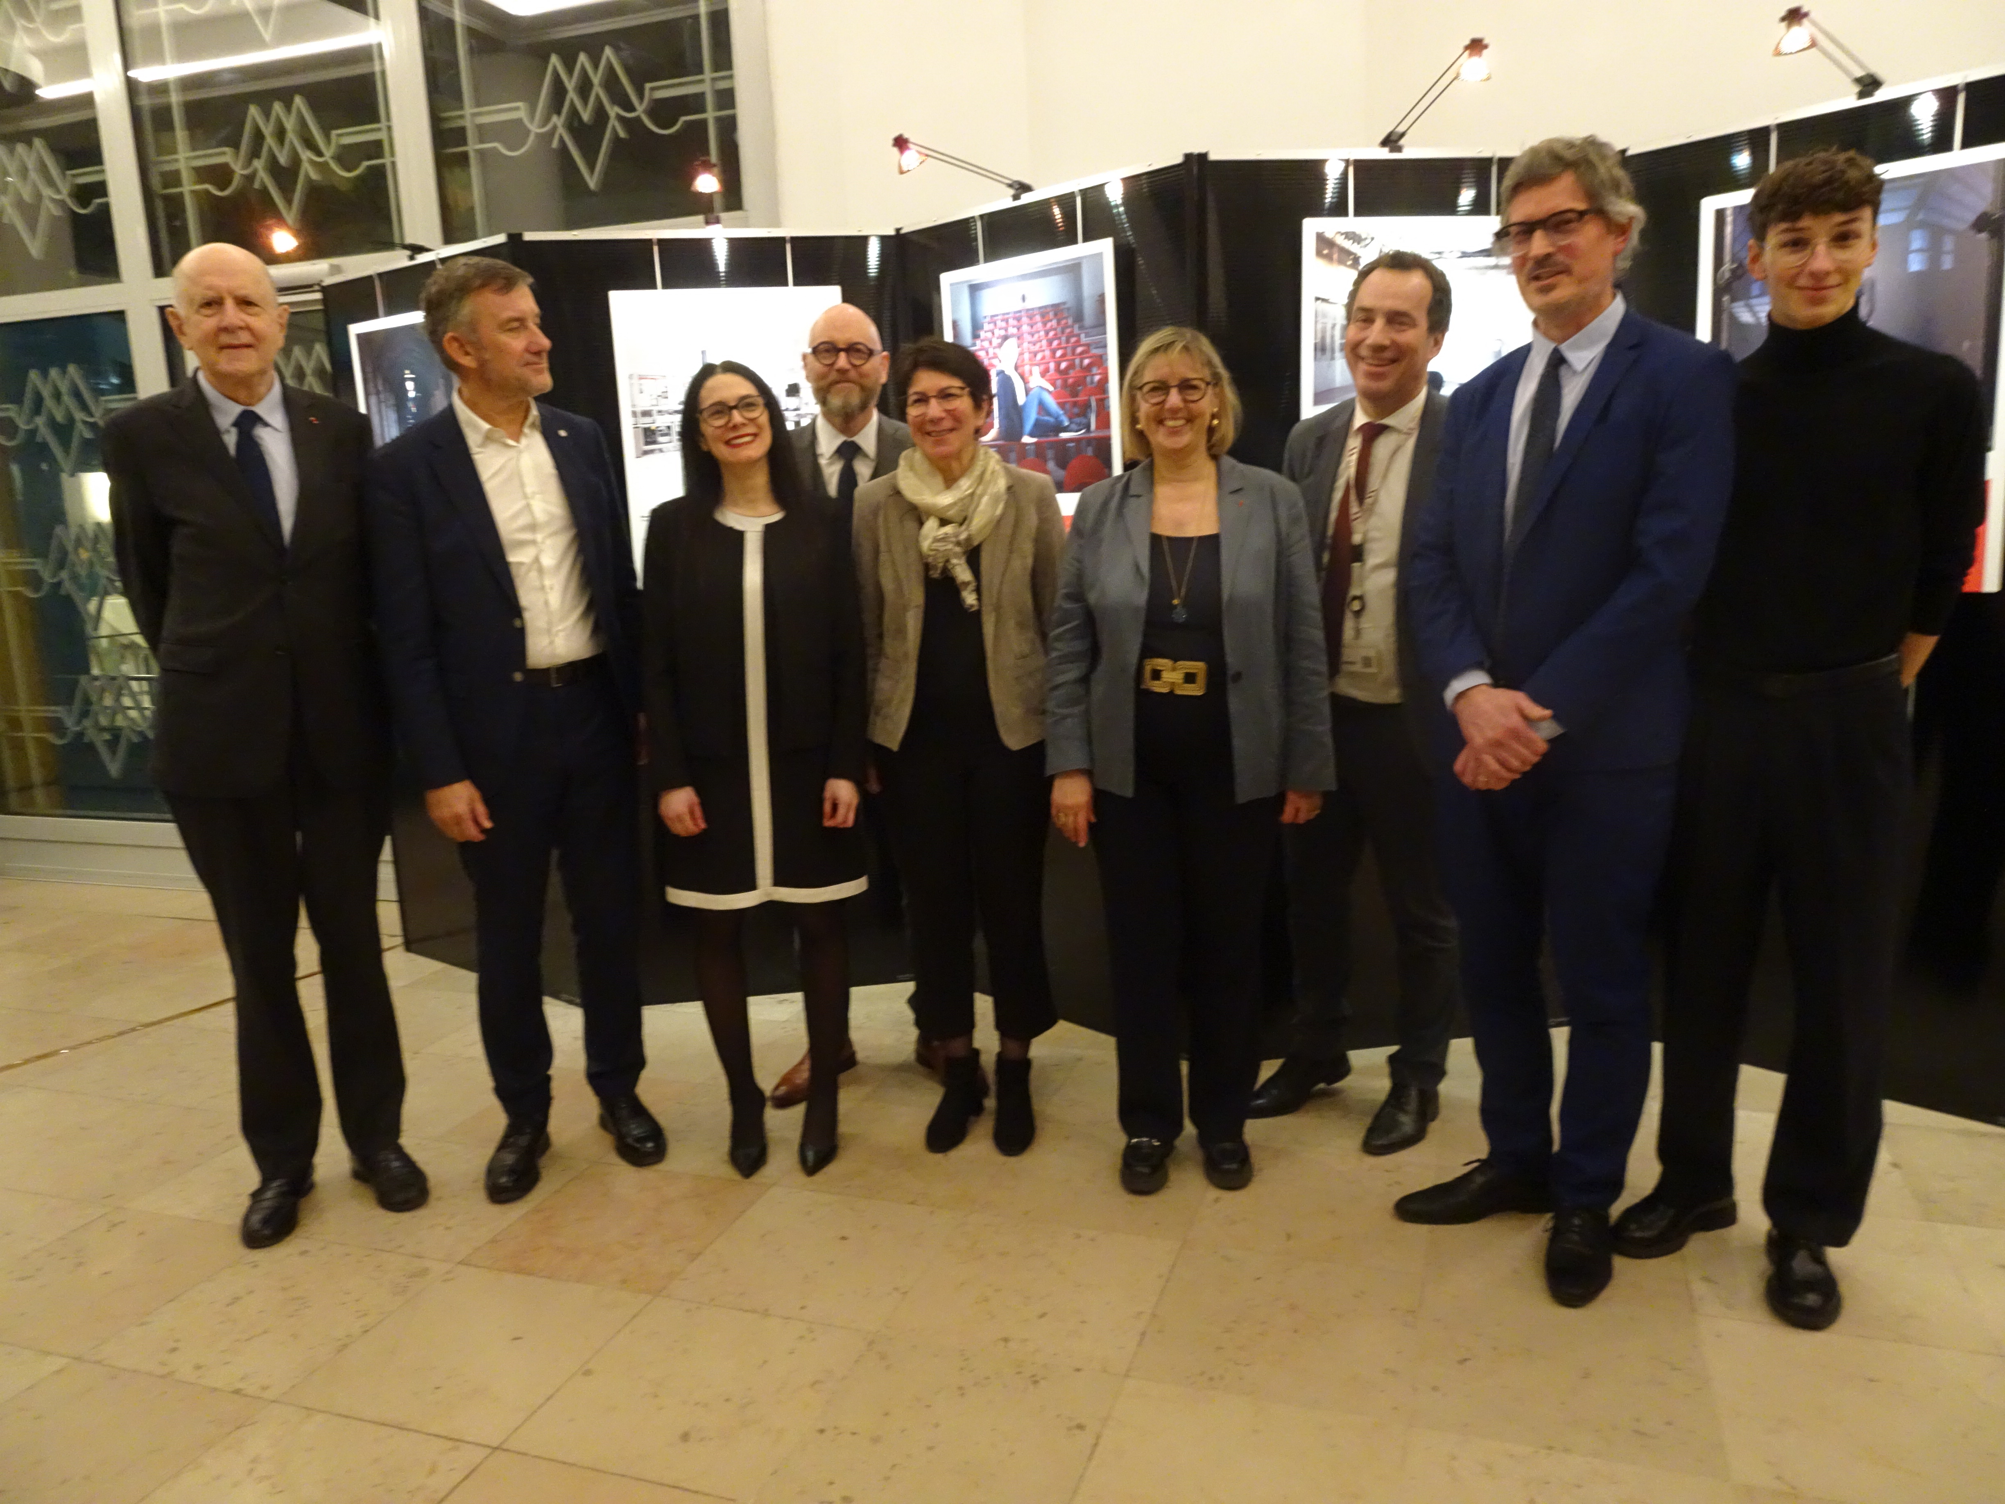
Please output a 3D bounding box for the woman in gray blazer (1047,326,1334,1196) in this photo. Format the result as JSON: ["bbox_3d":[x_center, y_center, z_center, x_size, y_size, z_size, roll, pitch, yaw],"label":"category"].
[{"bbox_3d":[0.353,0.025,2.587,0.560,1.582,0.350,-1,9,9],"label":"woman in gray blazer"}]

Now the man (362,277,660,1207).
[{"bbox_3d":[-0.926,-0.041,2.729,0.540,1.788,0.360,-8,10,-29],"label":"man"}]

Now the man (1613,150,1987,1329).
[{"bbox_3d":[1.178,-0.012,2.134,0.540,1.720,0.380,3,11,32],"label":"man"}]

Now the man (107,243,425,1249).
[{"bbox_3d":[-1.332,-0.001,2.575,0.530,1.798,0.370,-7,10,-23],"label":"man"}]

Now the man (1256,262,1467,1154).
[{"bbox_3d":[0.730,-0.092,2.765,0.530,1.719,0.370,3,11,32],"label":"man"}]

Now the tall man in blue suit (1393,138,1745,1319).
[{"bbox_3d":[0.866,-0.041,2.226,0.560,1.778,0.420,5,12,39],"label":"tall man in blue suit"}]

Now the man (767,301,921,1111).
[{"bbox_3d":[-0.301,-0.090,3.051,0.530,1.723,0.350,-3,9,-4],"label":"man"}]

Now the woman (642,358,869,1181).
[{"bbox_3d":[-0.481,0.038,2.756,0.460,1.582,0.320,-4,9,-9],"label":"woman"}]

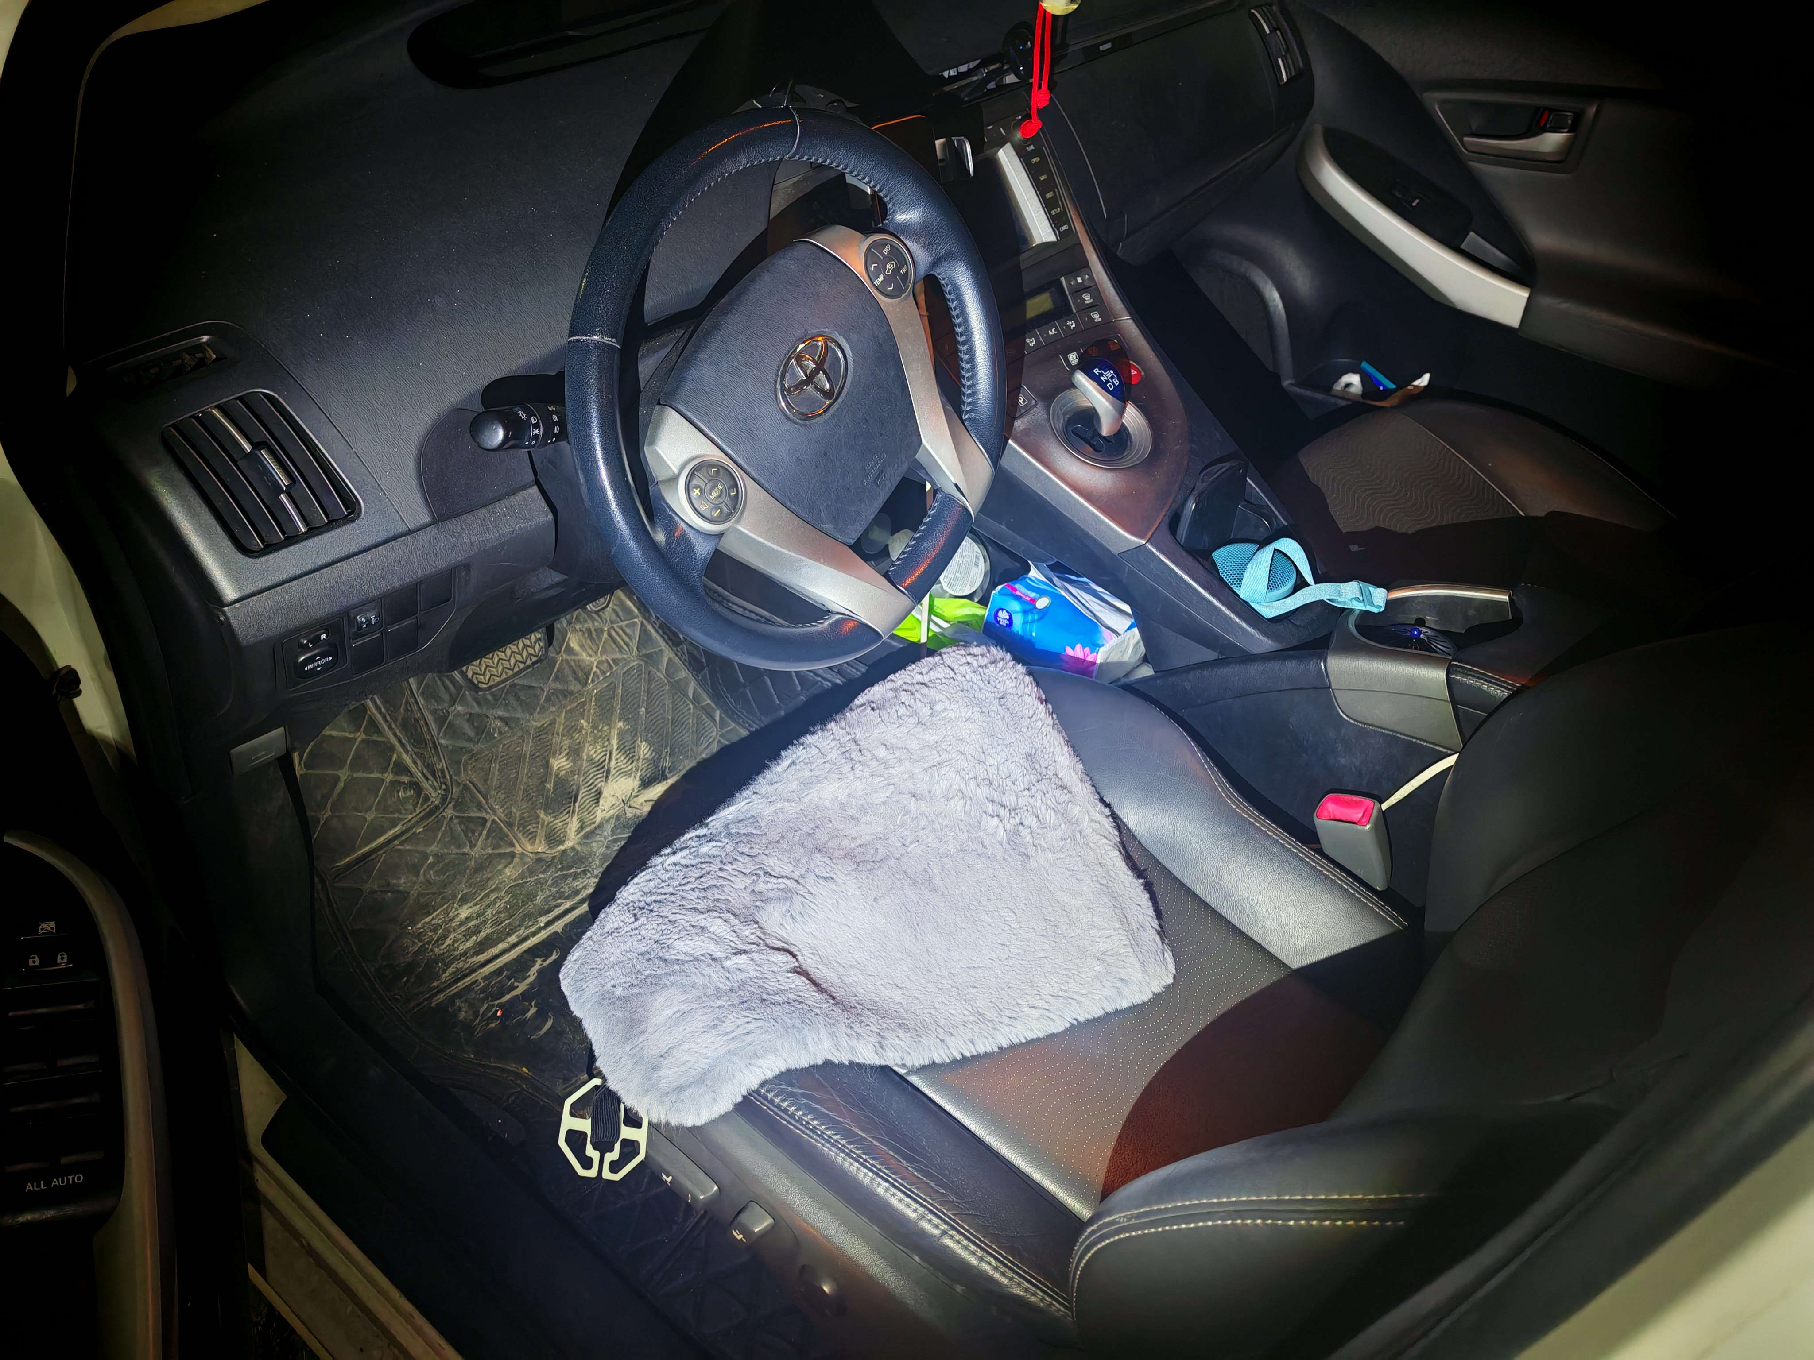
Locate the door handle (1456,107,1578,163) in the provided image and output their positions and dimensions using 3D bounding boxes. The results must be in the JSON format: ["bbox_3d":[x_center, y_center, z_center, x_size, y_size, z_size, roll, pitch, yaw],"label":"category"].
[{"bbox_3d":[0.673,-0.604,1.510,0.120,0.047,0.033,25,41,35],"label":"door handle"}]

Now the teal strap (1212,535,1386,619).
[{"bbox_3d":[0.308,-0.082,1.098,0.140,0.043,0.075,25,41,35],"label":"teal strap"}]

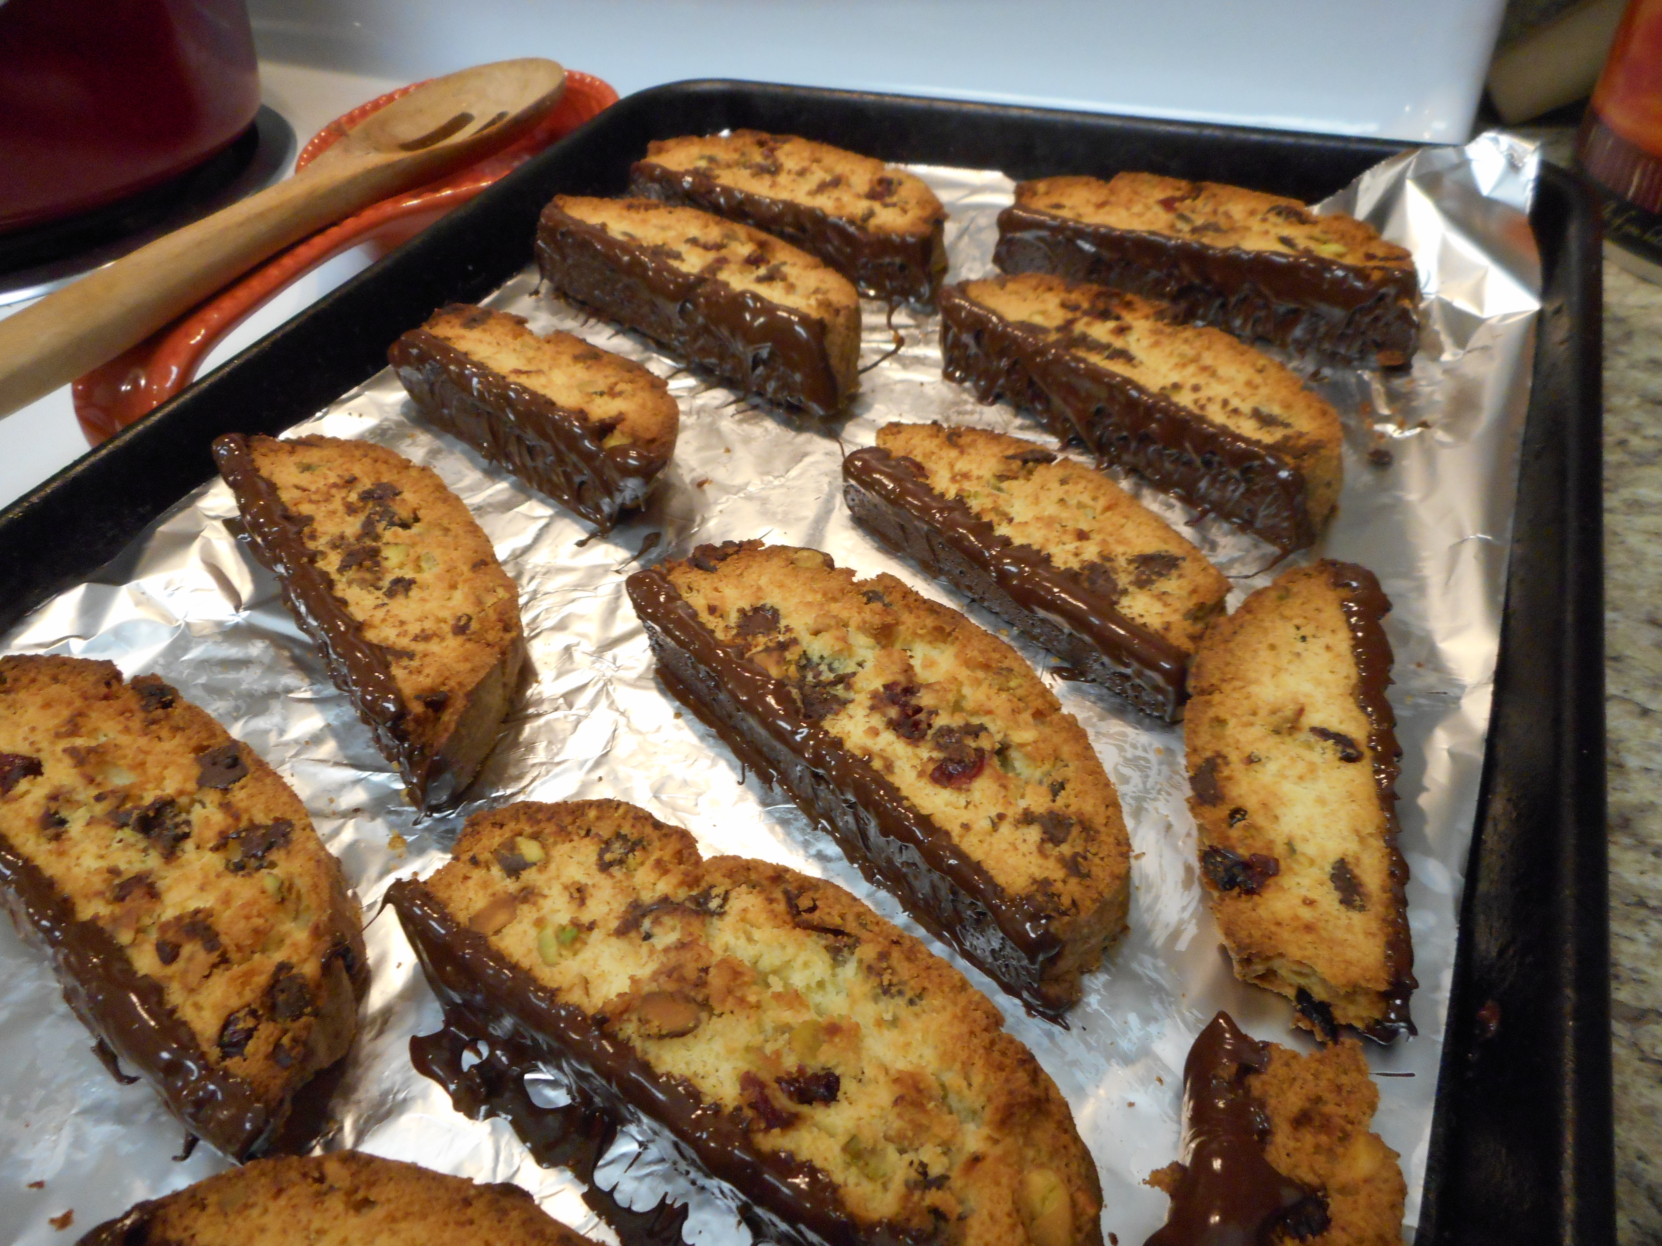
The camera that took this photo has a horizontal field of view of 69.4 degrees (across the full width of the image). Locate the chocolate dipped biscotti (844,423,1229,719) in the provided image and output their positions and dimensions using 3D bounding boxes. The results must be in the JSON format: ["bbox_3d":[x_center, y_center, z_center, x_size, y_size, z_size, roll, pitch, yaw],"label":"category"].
[{"bbox_3d":[0.046,-0.019,0.268,0.039,0.014,0.100,-33,50,-28],"label":"chocolate dipped biscotti"}]

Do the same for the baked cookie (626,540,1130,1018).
[{"bbox_3d":[0.012,0.018,0.227,0.047,0.018,0.119,-31,49,-27],"label":"baked cookie"}]

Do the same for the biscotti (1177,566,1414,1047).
[{"bbox_3d":[0.081,0.025,0.216,0.036,0.015,0.101,9,44,14],"label":"biscotti"}]

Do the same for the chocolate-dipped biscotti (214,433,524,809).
[{"bbox_3d":[-0.093,-0.009,0.257,0.040,0.017,0.117,-28,53,-24],"label":"chocolate-dipped biscotti"}]

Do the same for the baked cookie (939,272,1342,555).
[{"bbox_3d":[0.080,-0.063,0.310,0.045,0.018,0.121,-30,48,-26],"label":"baked cookie"}]

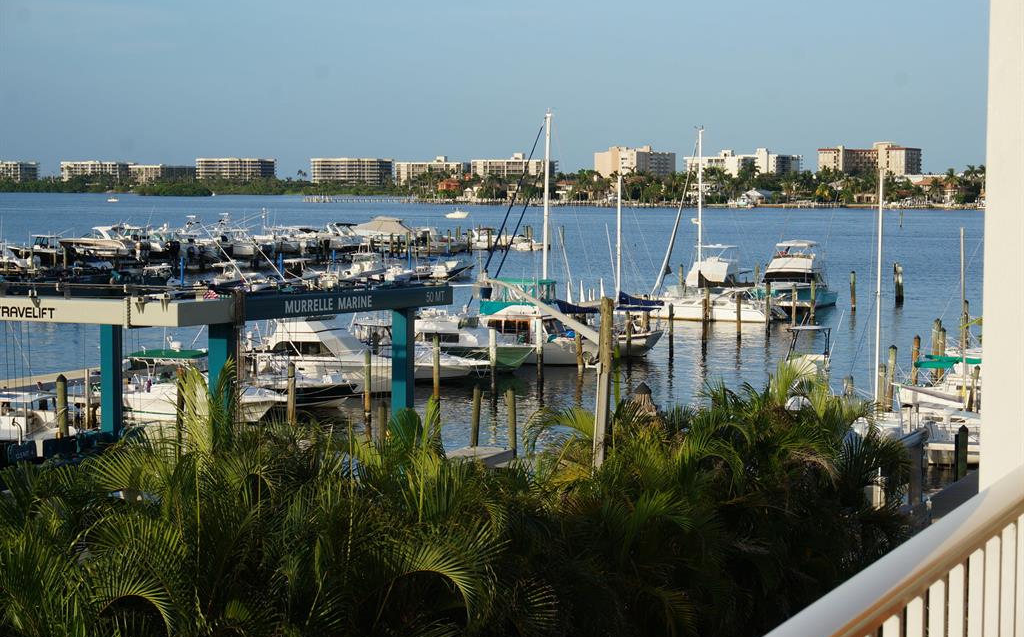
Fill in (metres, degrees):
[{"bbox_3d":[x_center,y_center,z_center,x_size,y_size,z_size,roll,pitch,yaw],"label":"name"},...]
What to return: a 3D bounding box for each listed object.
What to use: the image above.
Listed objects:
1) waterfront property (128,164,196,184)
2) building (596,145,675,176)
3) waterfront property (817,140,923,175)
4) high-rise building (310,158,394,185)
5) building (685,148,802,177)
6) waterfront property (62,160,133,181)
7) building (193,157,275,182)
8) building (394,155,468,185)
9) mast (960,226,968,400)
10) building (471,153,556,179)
[{"bbox_3d":[-263.738,-107.859,1380.795,32.900,17.500,43.300,3,5,33],"label":"waterfront property"},{"bbox_3d":[75.849,-92.394,1116.204,34.900,27.000,40.000,3,5,33],"label":"building"},{"bbox_3d":[204.878,-87.127,1041.388,48.500,27.900,36.000,3,5,33],"label":"waterfront property"},{"bbox_3d":[-115.217,-104.572,1310.842,61.400,21.600,18.300,3,5,33],"label":"high-rise building"},{"bbox_3d":[147.750,-95.445,1161.102,66.600,26.200,34.000,3,5,33],"label":"building"},{"bbox_3d":[-319.358,-110.803,1400.629,61.900,20.300,16.900,3,5,33],"label":"waterfront property"},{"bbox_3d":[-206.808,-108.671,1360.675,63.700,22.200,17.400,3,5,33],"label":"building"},{"bbox_3d":[-53.408,-99.098,1236.042,55.300,22.100,17.500,3,5,33],"label":"building"},{"bbox_3d":[16.718,-0.006,67.195,0.110,6.710,0.110,-1,5,14],"label":"mast"},{"bbox_3d":[1.486,-97.775,1206.056,56.300,24.000,19.300,3,5,33],"label":"building"}]

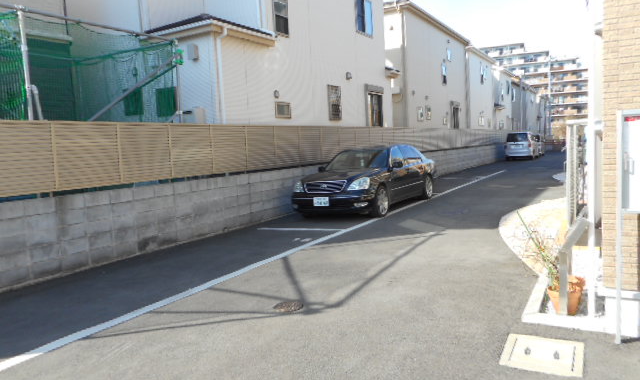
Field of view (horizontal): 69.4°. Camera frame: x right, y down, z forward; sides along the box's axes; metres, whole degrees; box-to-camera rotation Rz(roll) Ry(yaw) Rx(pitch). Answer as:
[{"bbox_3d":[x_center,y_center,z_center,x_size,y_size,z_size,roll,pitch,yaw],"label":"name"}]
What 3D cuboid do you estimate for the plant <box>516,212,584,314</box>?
[{"bbox_3d":[2.015,0.594,3.993,0.440,0.810,0.430,0,6,32],"label":"plant"}]

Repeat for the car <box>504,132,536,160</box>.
[{"bbox_3d":[14.227,-3.101,32.280,1.690,1.830,4.550,0,6,32],"label":"car"}]

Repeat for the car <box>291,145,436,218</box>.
[{"bbox_3d":[1.342,-0.348,11.412,1.850,1.470,4.950,0,6,32],"label":"car"}]

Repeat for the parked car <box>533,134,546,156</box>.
[{"bbox_3d":[17.067,-3.516,36.887,1.650,1.660,4.200,0,6,32],"label":"parked car"}]

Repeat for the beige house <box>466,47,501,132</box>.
[{"bbox_3d":[7.730,-5.987,32.251,7.500,7.300,7.050,0,6,32],"label":"beige house"}]

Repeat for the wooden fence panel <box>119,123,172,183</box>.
[{"bbox_3d":[-2.765,-0.603,7.417,0.050,0.895,1.000,0,6,32],"label":"wooden fence panel"}]

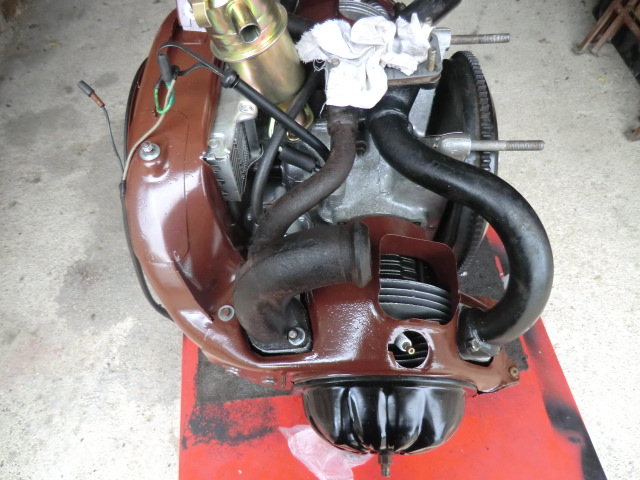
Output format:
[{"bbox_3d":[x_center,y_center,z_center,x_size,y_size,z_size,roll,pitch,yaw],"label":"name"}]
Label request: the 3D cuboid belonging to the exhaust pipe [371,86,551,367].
[{"bbox_3d":[0.130,-0.022,0.433,0.163,0.128,0.253,0,60,6],"label":"exhaust pipe"}]

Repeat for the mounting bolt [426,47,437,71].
[{"bbox_3d":[0.105,-0.169,0.417,0.008,0.025,0.008,-2,59,9],"label":"mounting bolt"}]

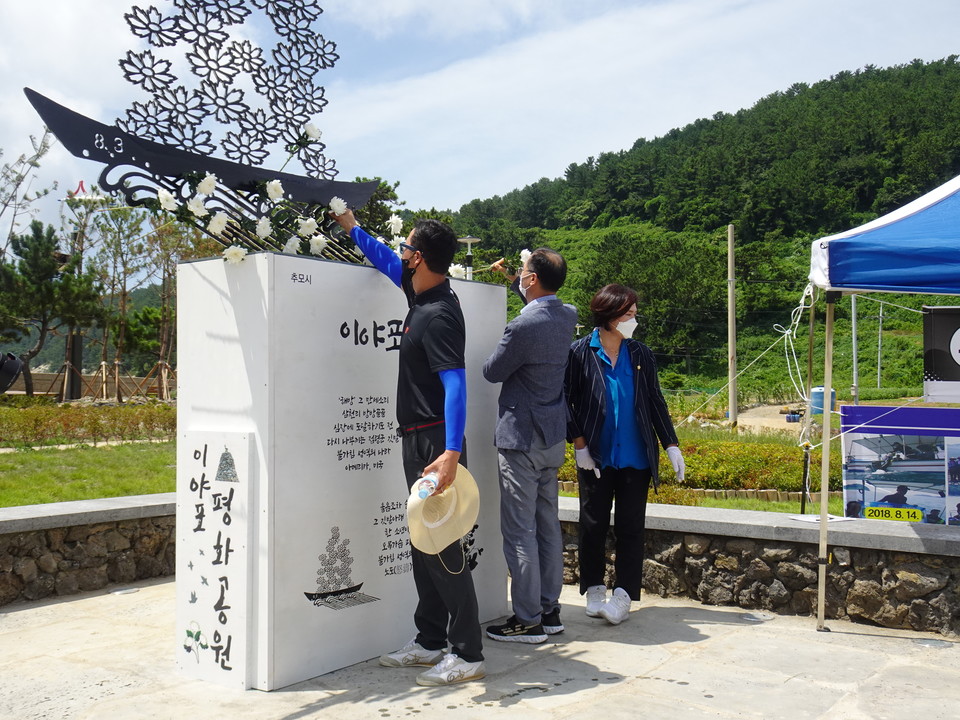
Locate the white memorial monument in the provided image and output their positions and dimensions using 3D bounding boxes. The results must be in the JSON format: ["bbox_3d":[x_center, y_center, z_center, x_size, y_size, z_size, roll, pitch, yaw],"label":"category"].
[{"bbox_3d":[-0.542,0.430,4.293,0.551,1.600,1.546,-2,-2,36],"label":"white memorial monument"}]

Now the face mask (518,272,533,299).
[{"bbox_3d":[0.212,-0.339,4.420,0.090,0.120,0.135,-12,-8,35],"label":"face mask"}]

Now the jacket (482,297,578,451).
[{"bbox_3d":[0.215,0.043,4.390,0.430,0.730,0.500,-2,-3,38],"label":"jacket"}]

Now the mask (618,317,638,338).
[{"bbox_3d":[0.722,-0.154,4.670,0.085,0.105,0.120,8,3,33],"label":"mask"}]

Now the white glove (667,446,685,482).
[{"bbox_3d":[0.940,0.502,4.660,0.080,0.180,0.090,-11,-2,-11],"label":"white glove"}]

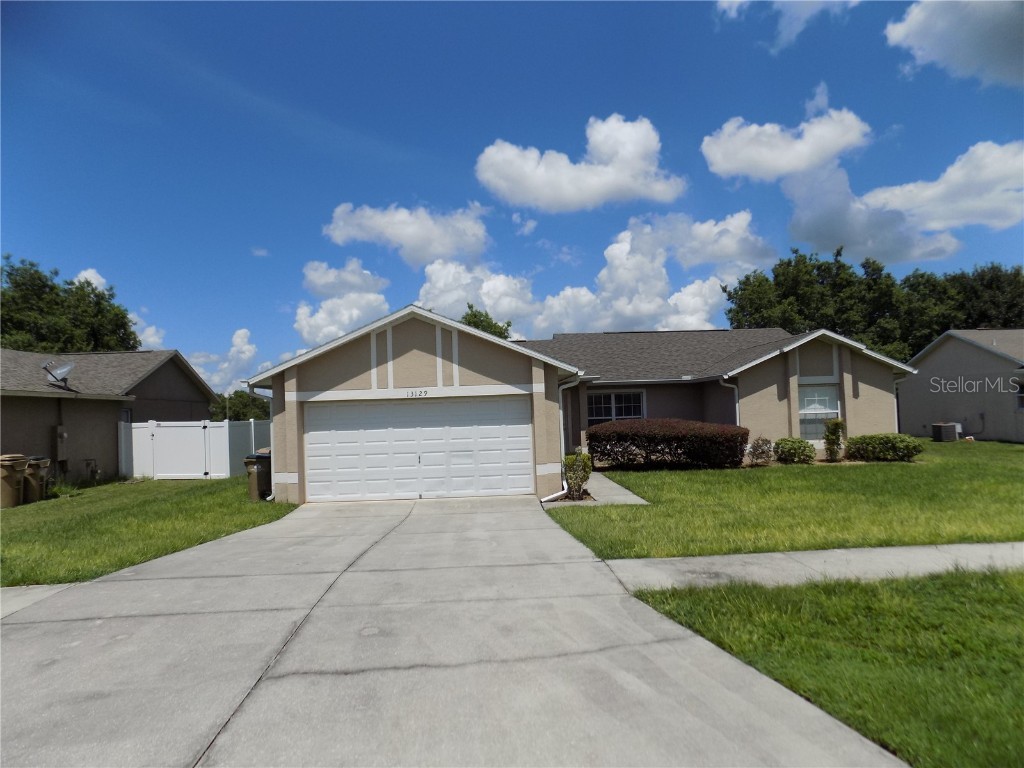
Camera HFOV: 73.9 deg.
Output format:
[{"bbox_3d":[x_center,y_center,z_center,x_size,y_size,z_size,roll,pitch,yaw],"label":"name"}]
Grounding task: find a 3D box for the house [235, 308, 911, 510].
[{"bbox_3d":[2.765,0.256,22.614,17.700,4.750,16.000,-2,-2,-3],"label":"house"}]

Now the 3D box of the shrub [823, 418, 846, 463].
[{"bbox_3d":[9.575,1.682,20.200,0.700,1.300,0.650,-2,-2,-3],"label":"shrub"}]

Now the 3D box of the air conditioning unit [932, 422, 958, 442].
[{"bbox_3d":[18.264,2.018,28.600,0.750,0.780,0.750,-2,-2,-3],"label":"air conditioning unit"}]

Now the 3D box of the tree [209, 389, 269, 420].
[{"bbox_3d":[-24.922,2.787,62.000,6.500,4.500,6.000,-2,-2,-3],"label":"tree"}]

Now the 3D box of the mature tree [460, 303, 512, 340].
[{"bbox_3d":[-2.090,-0.390,36.000,4.800,7.400,4.800,-2,-2,-3],"label":"mature tree"}]

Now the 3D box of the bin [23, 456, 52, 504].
[{"bbox_3d":[-11.511,2.259,16.300,0.760,1.100,0.640,-1,-2,-7],"label":"bin"}]

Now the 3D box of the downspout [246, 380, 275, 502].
[{"bbox_3d":[-5.249,1.186,14.200,0.520,2.500,0.170,-2,-2,-3],"label":"downspout"}]

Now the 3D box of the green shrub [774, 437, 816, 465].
[{"bbox_3d":[8.333,1.937,20.000,1.220,0.850,1.100,-2,-2,-3],"label":"green shrub"}]

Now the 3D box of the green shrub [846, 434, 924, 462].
[{"bbox_3d":[11.144,1.864,20.300,2.250,0.830,1.150,-2,-2,-3],"label":"green shrub"}]

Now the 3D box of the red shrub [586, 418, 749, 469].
[{"bbox_3d":[4.595,1.776,20.300,4.650,1.420,1.350,-2,-2,-3],"label":"red shrub"}]

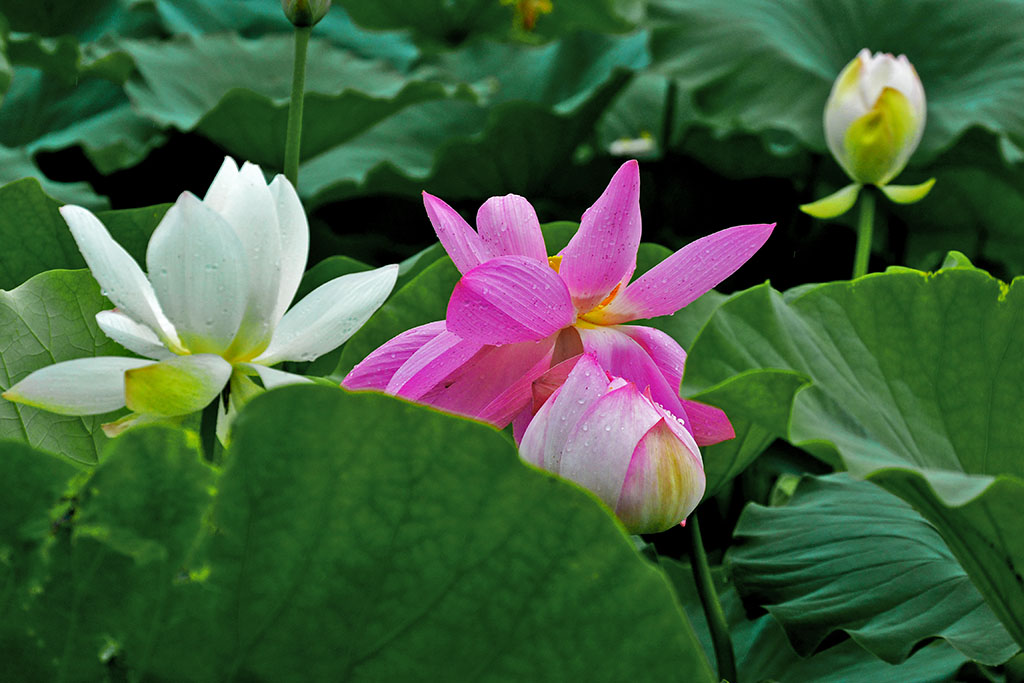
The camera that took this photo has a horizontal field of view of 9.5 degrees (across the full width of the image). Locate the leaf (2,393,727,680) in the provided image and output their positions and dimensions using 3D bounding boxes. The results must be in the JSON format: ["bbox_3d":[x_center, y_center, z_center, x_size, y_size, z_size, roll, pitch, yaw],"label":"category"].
[{"bbox_3d":[-0.079,0.109,3.200,0.380,0.190,0.250,0,10,0],"label":"leaf"}]

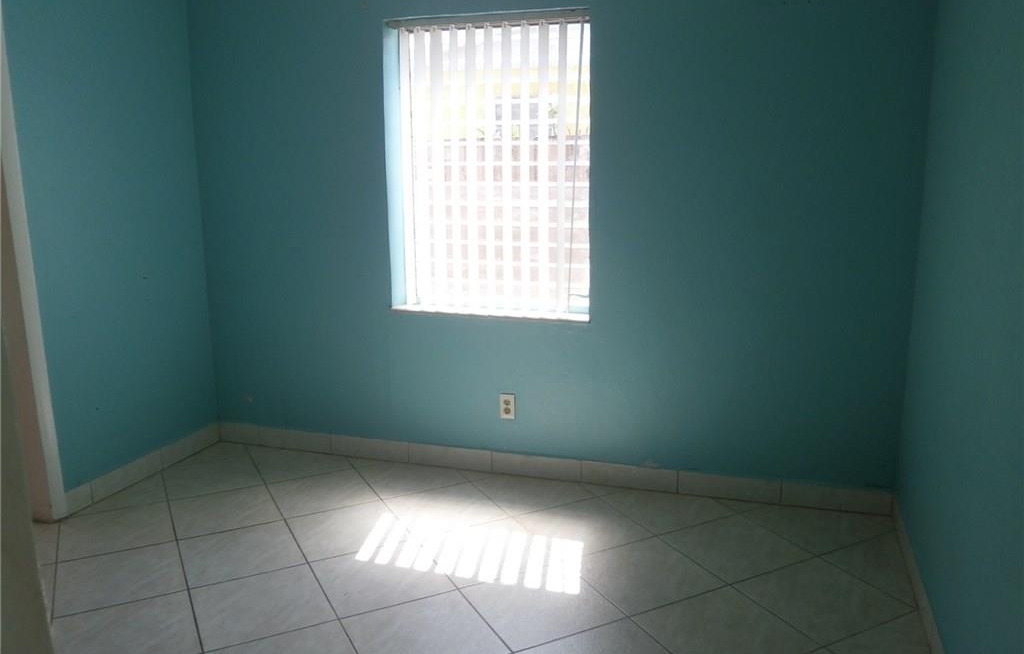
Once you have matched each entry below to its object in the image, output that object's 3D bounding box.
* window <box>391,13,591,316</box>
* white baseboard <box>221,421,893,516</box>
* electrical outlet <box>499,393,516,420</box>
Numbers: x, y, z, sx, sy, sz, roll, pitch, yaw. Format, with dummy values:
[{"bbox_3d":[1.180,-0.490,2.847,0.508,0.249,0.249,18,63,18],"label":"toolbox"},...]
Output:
[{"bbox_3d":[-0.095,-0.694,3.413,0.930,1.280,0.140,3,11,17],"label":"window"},{"bbox_3d":[0.002,0.635,3.563,3.200,0.105,0.015,3,11,17],"label":"white baseboard"},{"bbox_3d":[-0.019,0.365,3.514,0.071,0.115,0.012,3,11,17],"label":"electrical outlet"}]

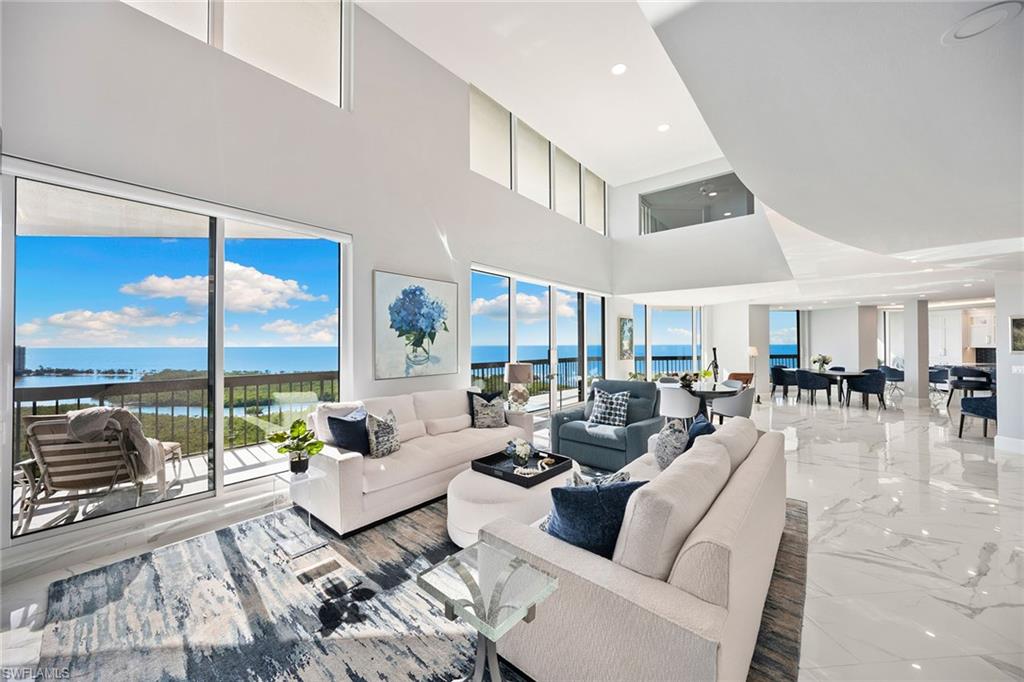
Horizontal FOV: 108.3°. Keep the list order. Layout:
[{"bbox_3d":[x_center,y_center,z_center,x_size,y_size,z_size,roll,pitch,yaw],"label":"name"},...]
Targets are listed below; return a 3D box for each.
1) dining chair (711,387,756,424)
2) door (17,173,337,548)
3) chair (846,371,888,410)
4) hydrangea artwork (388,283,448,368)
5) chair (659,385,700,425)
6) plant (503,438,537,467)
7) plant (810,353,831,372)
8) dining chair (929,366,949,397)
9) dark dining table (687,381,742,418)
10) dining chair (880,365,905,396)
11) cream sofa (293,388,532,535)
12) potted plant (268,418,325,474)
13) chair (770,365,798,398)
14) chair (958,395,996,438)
[{"bbox_3d":[3.430,1.087,5.676,0.550,0.800,0.570,0,-1,-42],"label":"dining chair"},{"bbox_3d":[-2.700,0.123,3.380,0.100,2.520,2.380,-1,-1,42],"label":"door"},{"bbox_3d":[7.900,1.081,8.260,0.580,0.830,0.580,0,-1,-20],"label":"chair"},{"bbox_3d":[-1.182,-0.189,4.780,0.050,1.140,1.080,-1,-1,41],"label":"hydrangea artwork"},{"bbox_3d":[2.620,1.094,5.750,0.580,0.800,0.590,0,-1,-38],"label":"chair"},{"bbox_3d":[0.066,0.908,3.020,0.240,0.215,0.255,0,-1,0],"label":"plant"},{"bbox_3d":[7.374,0.512,8.806,0.460,0.500,0.470,-1,-1,41],"label":"plant"},{"bbox_3d":[11.860,1.110,10.360,0.570,0.780,0.570,0,-1,-37],"label":"dining chair"},{"bbox_3d":[3.076,1.112,6.070,1.380,0.760,1.380,-1,-1,41],"label":"dark dining table"},{"bbox_3d":[11.003,1.112,10.651,0.600,0.800,0.620,-1,-1,41],"label":"dining chair"},{"bbox_3d":[-0.870,1.044,3.956,0.967,0.880,2.329,-1,-1,41],"label":"cream sofa"},{"bbox_3d":[-1.576,0.775,2.716,0.360,0.410,0.380,-1,-1,41],"label":"potted plant"},{"bbox_3d":[7.250,1.098,9.800,0.580,0.830,0.580,0,-1,7],"label":"chair"},{"bbox_3d":[7.050,1.071,5.302,0.580,0.810,0.600,0,-1,5],"label":"chair"}]

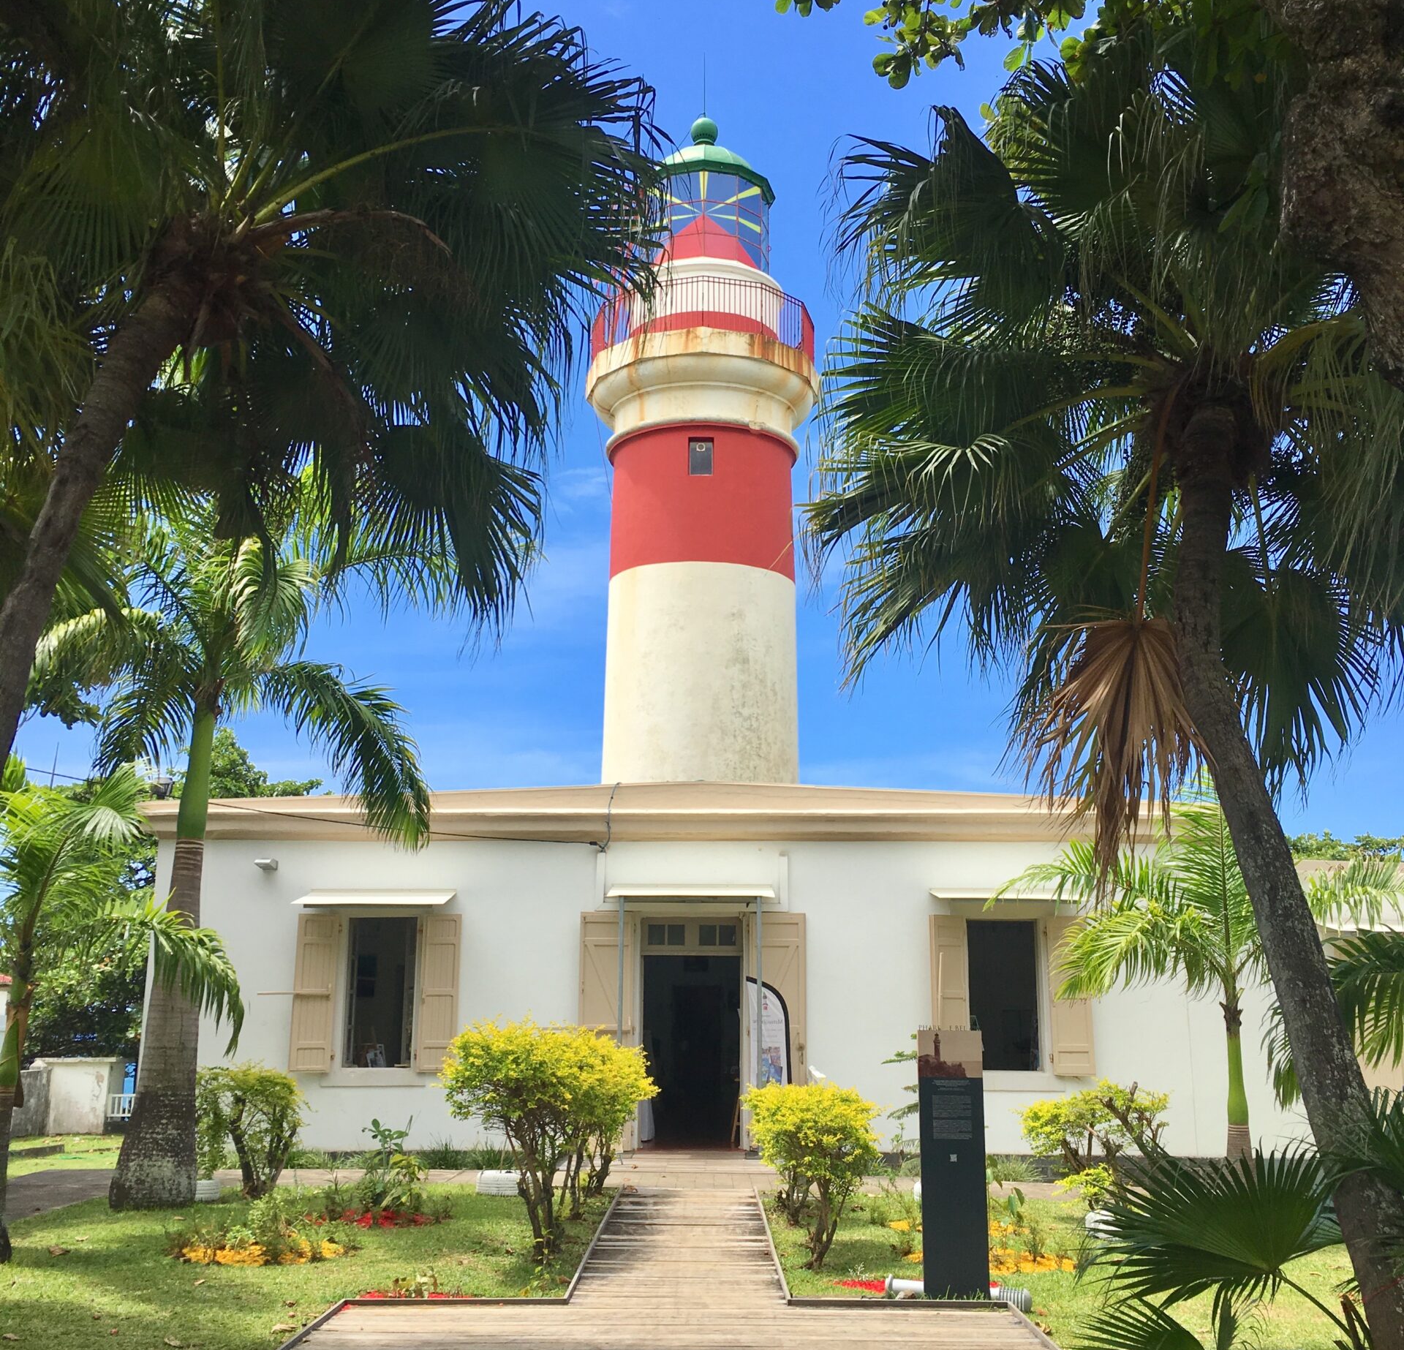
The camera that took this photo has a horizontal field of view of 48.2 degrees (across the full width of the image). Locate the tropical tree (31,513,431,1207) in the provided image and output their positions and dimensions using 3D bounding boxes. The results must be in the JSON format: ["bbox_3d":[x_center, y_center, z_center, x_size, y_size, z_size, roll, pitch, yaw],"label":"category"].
[{"bbox_3d":[-4.265,1.389,13.862,3.700,6.280,3.400,0,-12,0],"label":"tropical tree"}]

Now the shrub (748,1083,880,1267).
[{"bbox_3d":[0.752,3.333,10.497,0.910,1.160,0.950,0,-12,0],"label":"shrub"}]

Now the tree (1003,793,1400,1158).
[{"bbox_3d":[4.465,2.770,13.833,3.580,3.700,3.400,0,-12,0],"label":"tree"}]

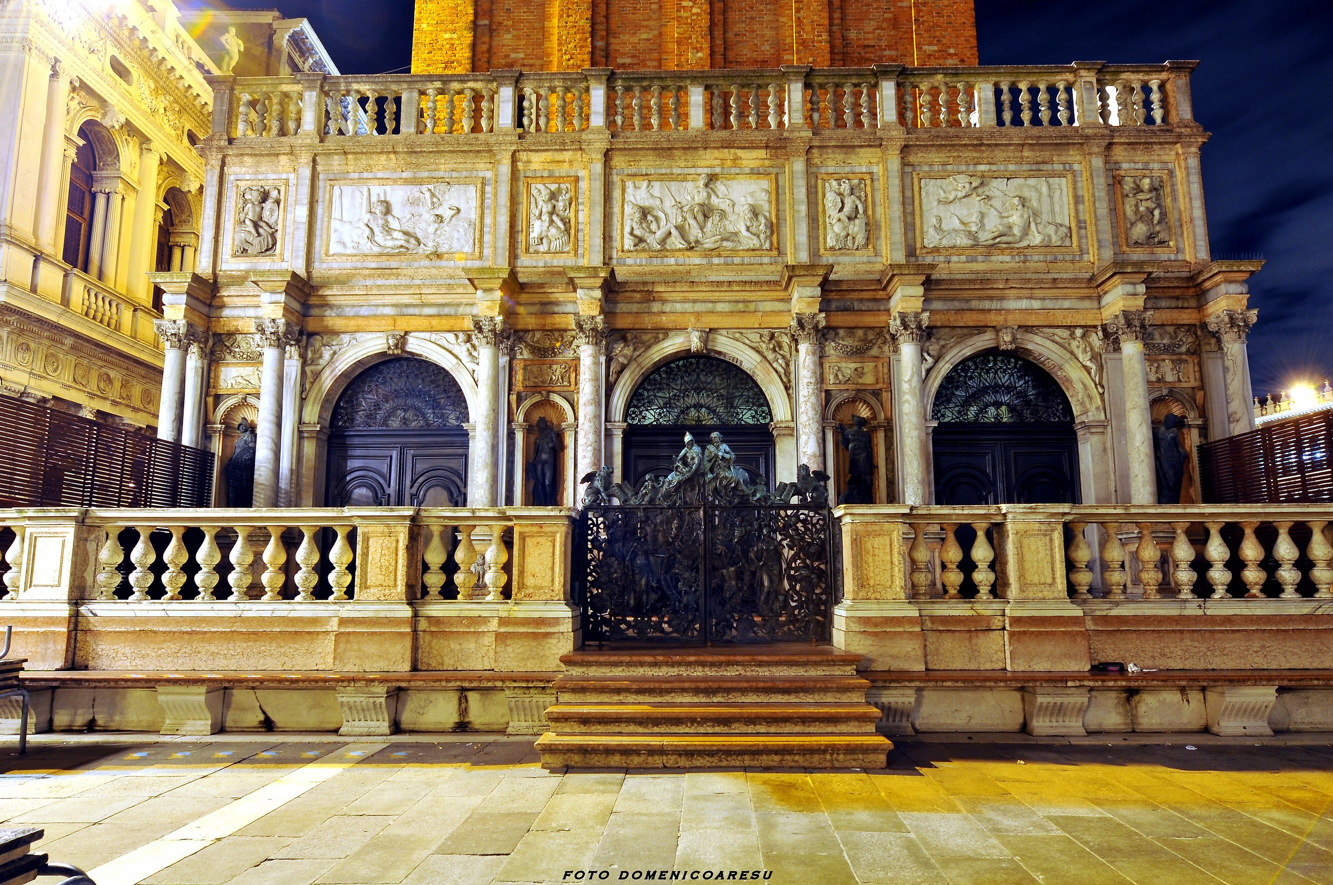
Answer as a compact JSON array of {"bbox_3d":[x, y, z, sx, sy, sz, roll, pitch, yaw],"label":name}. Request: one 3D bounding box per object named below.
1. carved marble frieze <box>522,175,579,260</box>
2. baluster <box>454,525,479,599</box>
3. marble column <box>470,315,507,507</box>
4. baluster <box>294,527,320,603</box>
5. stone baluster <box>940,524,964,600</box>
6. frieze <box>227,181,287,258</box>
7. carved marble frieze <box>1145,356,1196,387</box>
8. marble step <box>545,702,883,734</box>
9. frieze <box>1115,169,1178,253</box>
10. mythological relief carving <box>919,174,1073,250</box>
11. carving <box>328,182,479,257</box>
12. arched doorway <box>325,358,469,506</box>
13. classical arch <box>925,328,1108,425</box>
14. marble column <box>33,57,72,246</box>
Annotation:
[{"bbox_3d":[-1.764,-3.409,13.449,0.823,1.304,0.130,0,-9,1],"label":"carved marble frieze"},{"bbox_3d":[-1.704,1.019,7.552,0.194,0.628,0.194,0,-9,1],"label":"baluster"},{"bbox_3d":[-2.496,-0.247,12.331,0.470,3.020,0.470,0,-9,1],"label":"marble column"},{"bbox_3d":[-3.501,1.174,8.634,0.222,0.718,0.222,0,-9,1],"label":"baluster"},{"bbox_3d":[2.484,1.038,7.725,0.220,0.660,0.220,0,-9,2],"label":"stone baluster"},{"bbox_3d":[-6.407,-3.494,13.973,0.870,1.359,0.150,0,-9,1],"label":"frieze"},{"bbox_3d":[7.454,-1.056,13.315,0.971,0.464,0.120,0,-9,1],"label":"carved marble frieze"},{"bbox_3d":[0.322,1.949,6.269,2.310,0.153,0.416,0,-9,2],"label":"marble step"},{"bbox_3d":[7.165,-3.460,13.278,0.837,1.305,0.130,0,-9,1],"label":"frieze"},{"bbox_3d":[4.823,-3.362,13.071,2.342,1.284,0.160,0,-9,2],"label":"mythological relief carving"},{"bbox_3d":[-3.936,-3.344,13.354,2.344,1.271,0.140,0,-9,1],"label":"carving"},{"bbox_3d":[-3.947,0.548,13.063,2.231,3.747,0.470,0,-9,2],"label":"arched doorway"},{"bbox_3d":[4.943,-0.916,12.909,2.543,1.369,0.530,0,-9,2],"label":"classical arch"},{"bbox_3d":[-14.984,-7.050,21.666,0.600,4.990,0.600,0,-9,1],"label":"marble column"}]

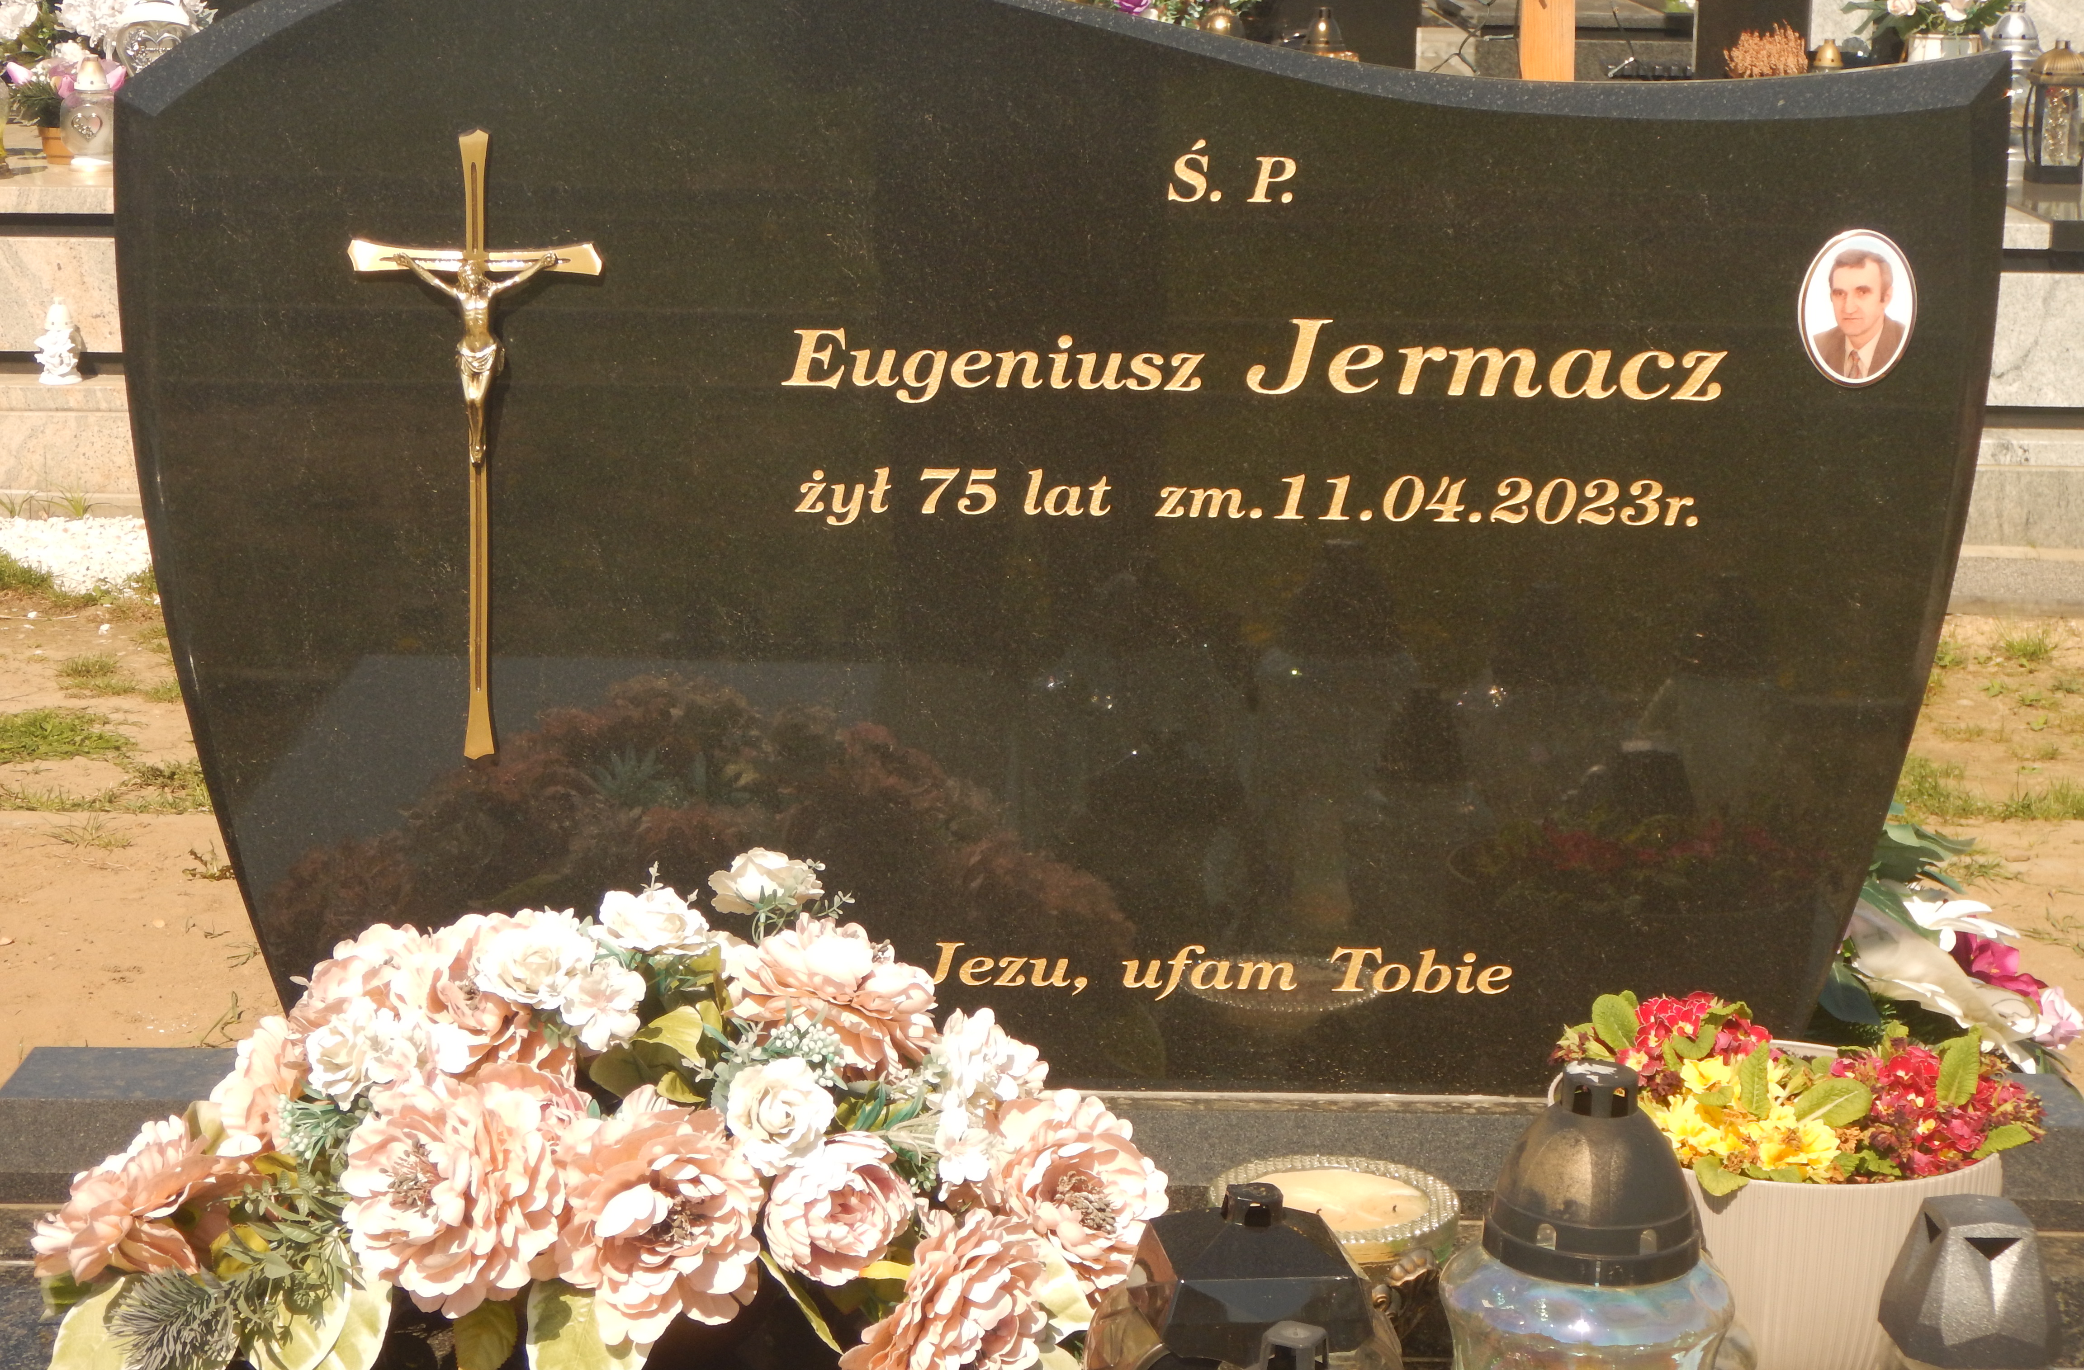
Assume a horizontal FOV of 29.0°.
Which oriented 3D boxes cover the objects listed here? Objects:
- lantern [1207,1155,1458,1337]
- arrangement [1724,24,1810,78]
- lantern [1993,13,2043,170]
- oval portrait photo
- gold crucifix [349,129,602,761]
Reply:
[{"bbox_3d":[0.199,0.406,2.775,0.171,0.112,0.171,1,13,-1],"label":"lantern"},{"bbox_3d":[1.418,-1.216,7.919,0.170,0.165,0.160,1,13,-1],"label":"arrangement"},{"bbox_3d":[1.741,-1.061,7.200,0.098,0.290,0.098,1,13,-1],"label":"lantern"},{"bbox_3d":[0.586,-0.269,2.890,0.086,0.114,0.010,1,12,-1],"label":"oval portrait photo"},{"bbox_3d":[-0.406,-0.169,2.890,0.181,0.458,0.035,1,12,-1],"label":"gold crucifix"}]

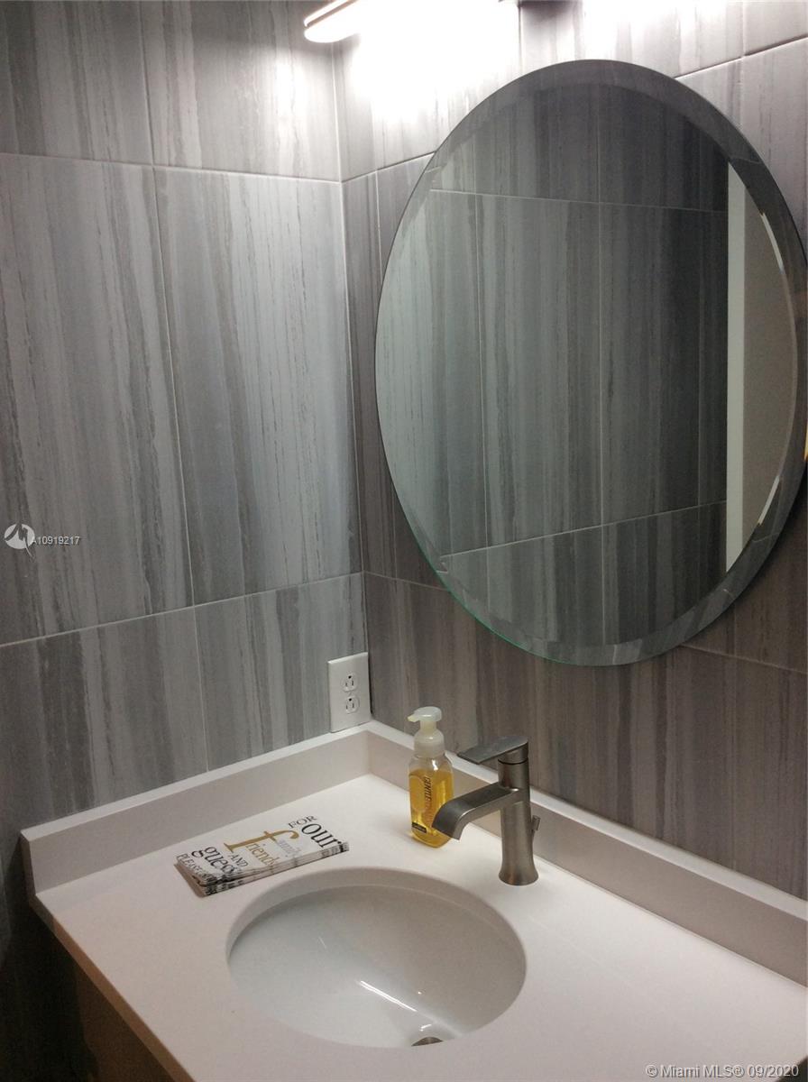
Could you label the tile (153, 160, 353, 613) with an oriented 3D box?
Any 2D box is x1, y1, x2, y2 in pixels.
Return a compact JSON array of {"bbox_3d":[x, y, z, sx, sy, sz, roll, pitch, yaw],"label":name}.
[{"bbox_3d":[-0.203,-0.226,1.489,0.305,0.610,0.010,-11,13,-37],"label":"tile"}]

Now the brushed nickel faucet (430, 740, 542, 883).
[{"bbox_3d":[0.111,0.348,1.256,0.165,0.191,0.052,-11,13,-37],"label":"brushed nickel faucet"}]

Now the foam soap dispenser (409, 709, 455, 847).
[{"bbox_3d":[0.035,0.328,1.391,0.059,0.190,0.052,-9,12,-32],"label":"foam soap dispenser"}]

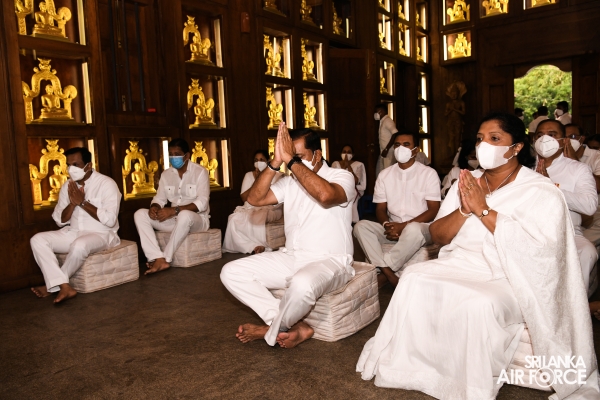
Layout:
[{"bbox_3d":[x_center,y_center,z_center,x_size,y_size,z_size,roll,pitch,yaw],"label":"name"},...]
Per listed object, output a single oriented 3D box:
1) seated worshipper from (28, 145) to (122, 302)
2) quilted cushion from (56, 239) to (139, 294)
[{"bbox_3d":[-1.679,0.146,3.756,0.552,1.075,0.636,0,6,29],"label":"seated worshipper"},{"bbox_3d":[-1.641,0.522,3.997,0.496,0.281,0.458,1,6,36],"label":"quilted cushion"}]

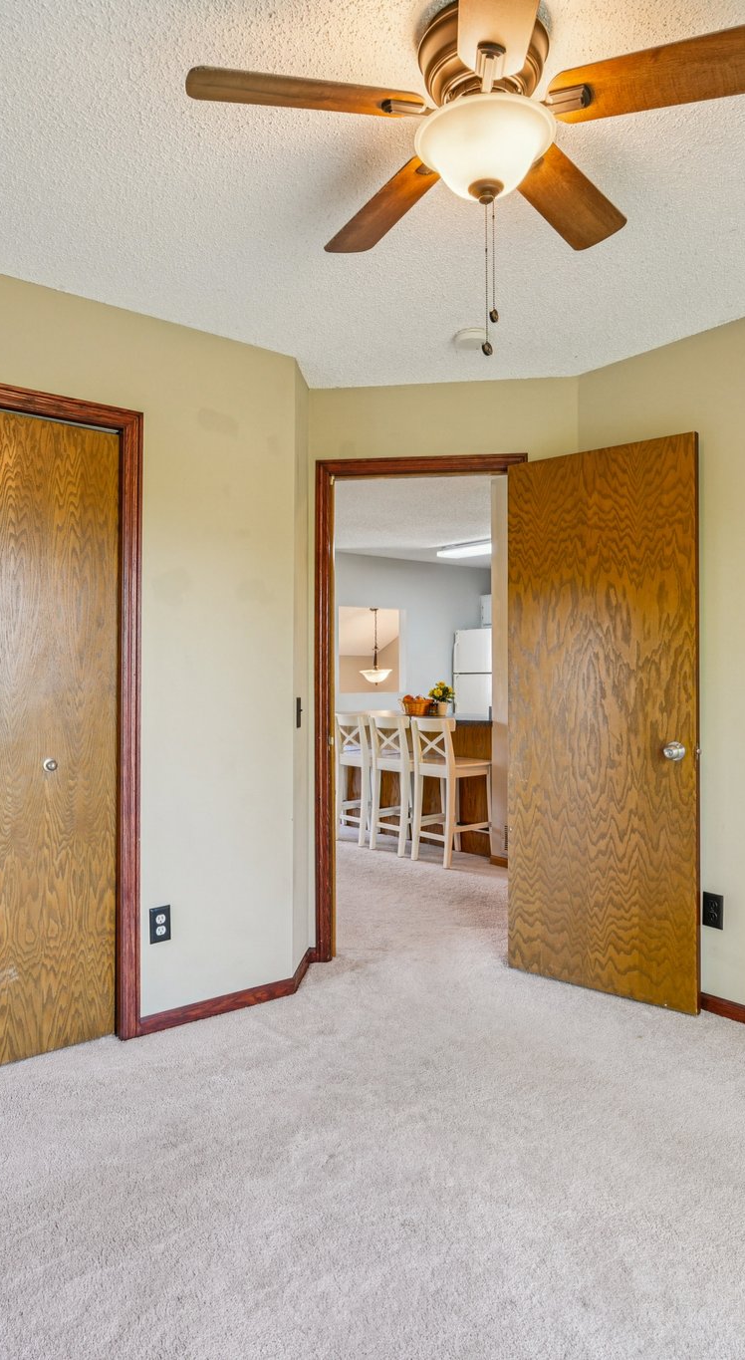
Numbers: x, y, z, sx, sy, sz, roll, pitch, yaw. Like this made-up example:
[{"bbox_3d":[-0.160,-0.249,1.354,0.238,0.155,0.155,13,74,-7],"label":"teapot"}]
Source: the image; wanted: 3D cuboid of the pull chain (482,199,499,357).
[{"bbox_3d":[0.222,-0.762,1.500,0.031,0.300,0.024,0,-1,0],"label":"pull chain"}]

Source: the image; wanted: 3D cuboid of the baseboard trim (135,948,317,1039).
[{"bbox_3d":[-0.508,1.148,2.967,0.837,0.062,0.272,0,-1,-36],"label":"baseboard trim"}]

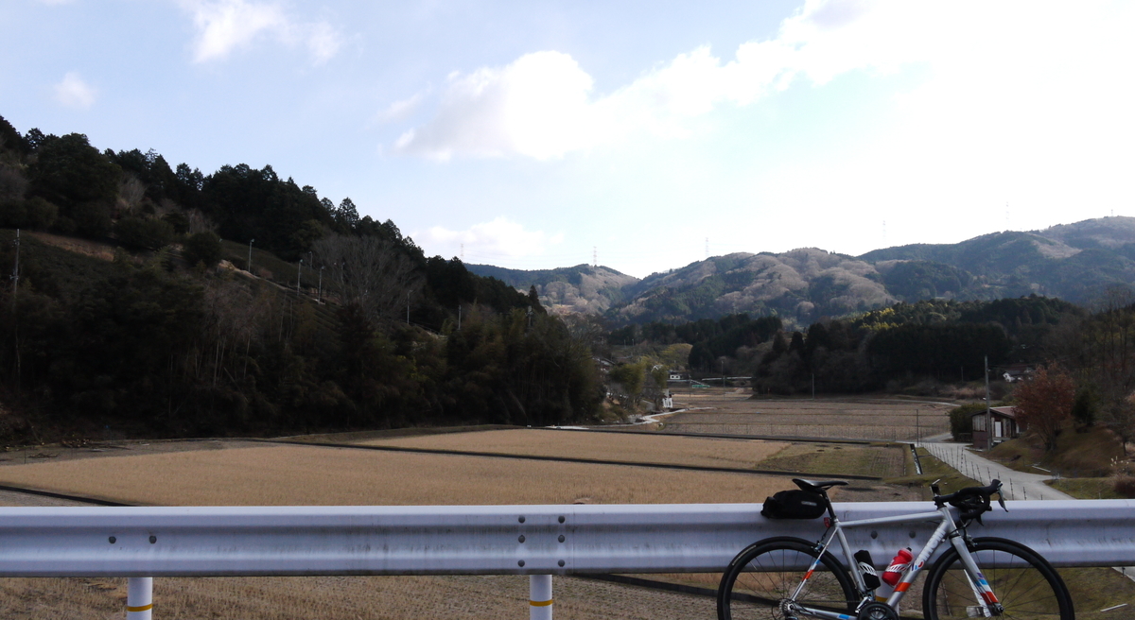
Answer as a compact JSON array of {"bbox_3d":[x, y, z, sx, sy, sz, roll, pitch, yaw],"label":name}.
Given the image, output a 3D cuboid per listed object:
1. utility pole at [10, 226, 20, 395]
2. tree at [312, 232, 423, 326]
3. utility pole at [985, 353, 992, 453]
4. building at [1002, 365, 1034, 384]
[{"bbox_3d":[-51.745,-0.222,86.000,0.350,14.000,0.350,0,-4,0],"label":"utility pole"},{"bbox_3d":[-35.519,-5.626,163.000,19.000,16.000,17.000,0,-4,0],"label":"tree"},{"bbox_3d":[39.843,8.829,87.000,0.320,9.200,0.320,0,-4,0],"label":"utility pole"},{"bbox_3d":[164.118,23.643,335.000,9.500,6.500,6.500,0,-4,0],"label":"building"}]

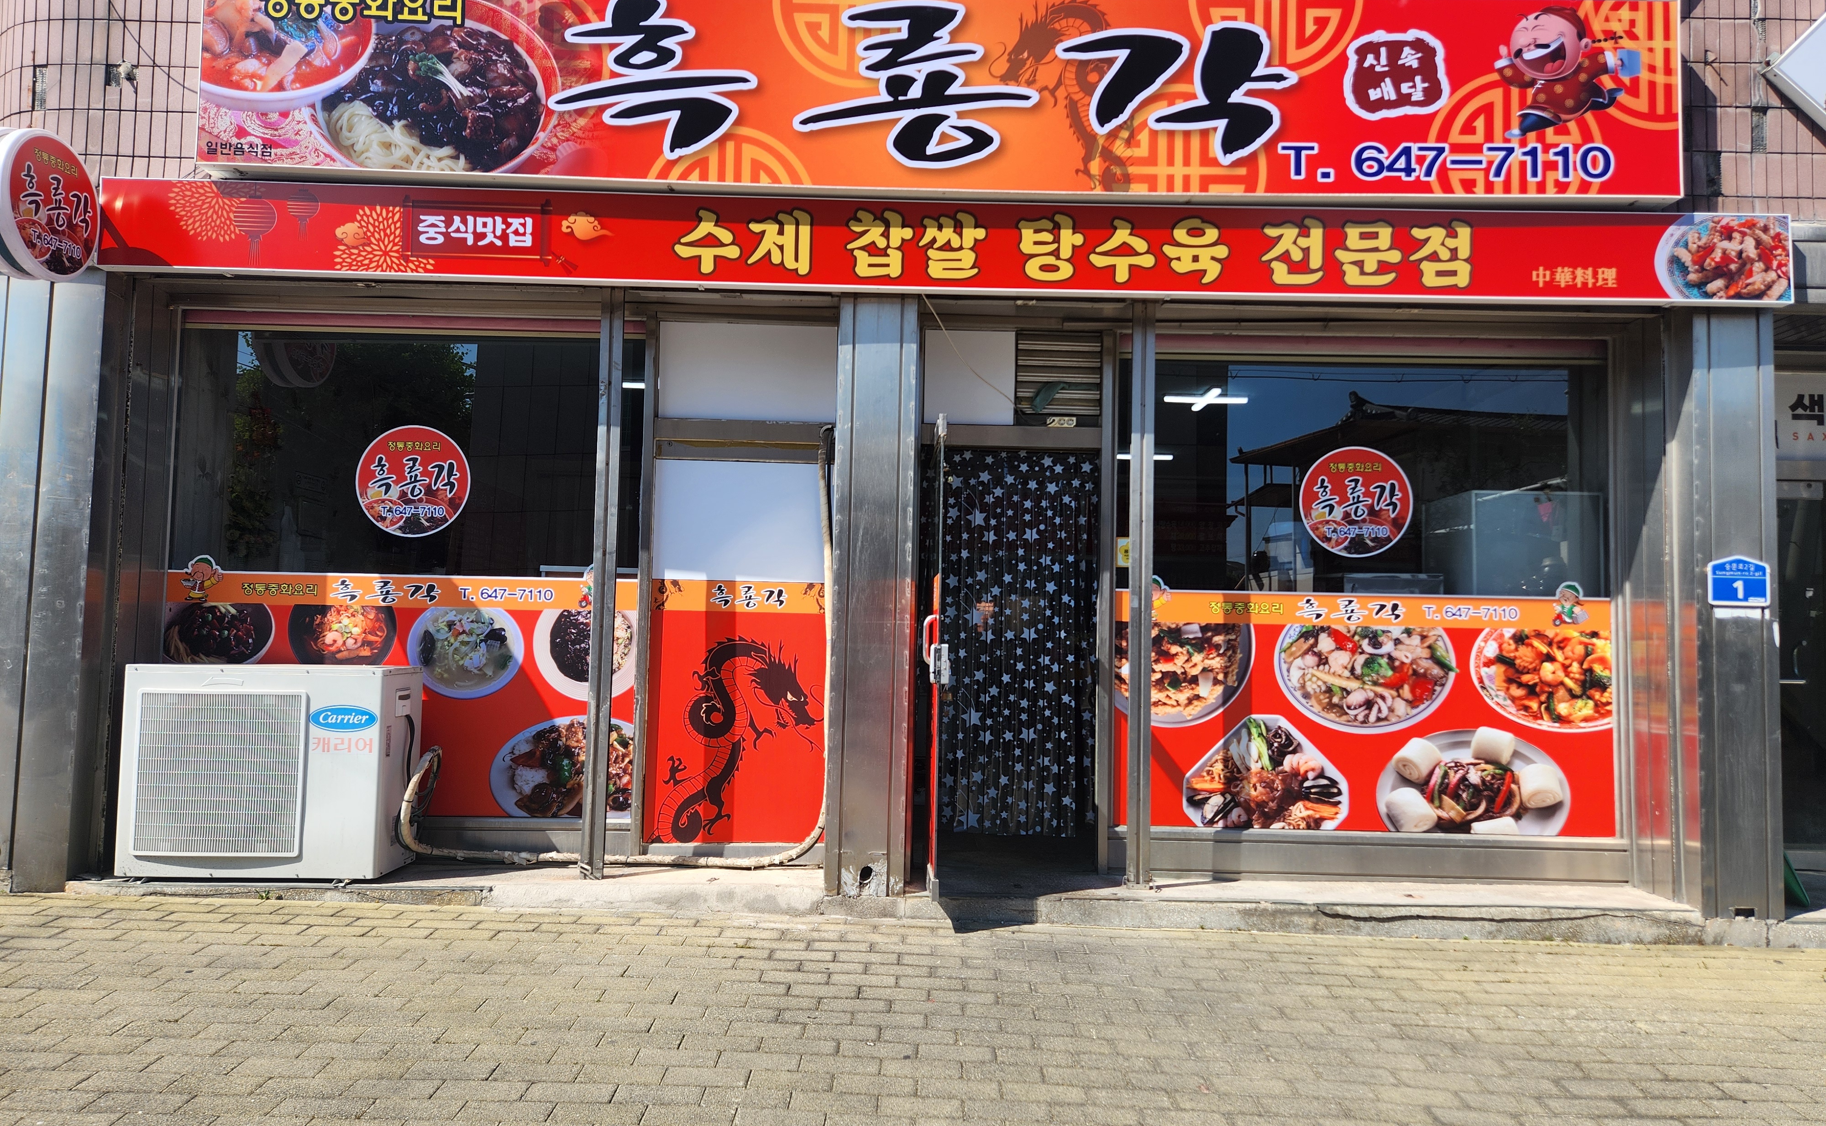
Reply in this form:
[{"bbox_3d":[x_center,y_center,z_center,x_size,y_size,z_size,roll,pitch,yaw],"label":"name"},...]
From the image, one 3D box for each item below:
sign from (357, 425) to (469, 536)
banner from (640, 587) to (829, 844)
[{"bbox_3d":[-2.192,-0.357,5.328,0.495,0.484,0.015,1,-4,0],"label":"sign"},{"bbox_3d":[-0.758,0.645,5.230,0.767,1.128,0.020,1,-4,0],"label":"banner"}]

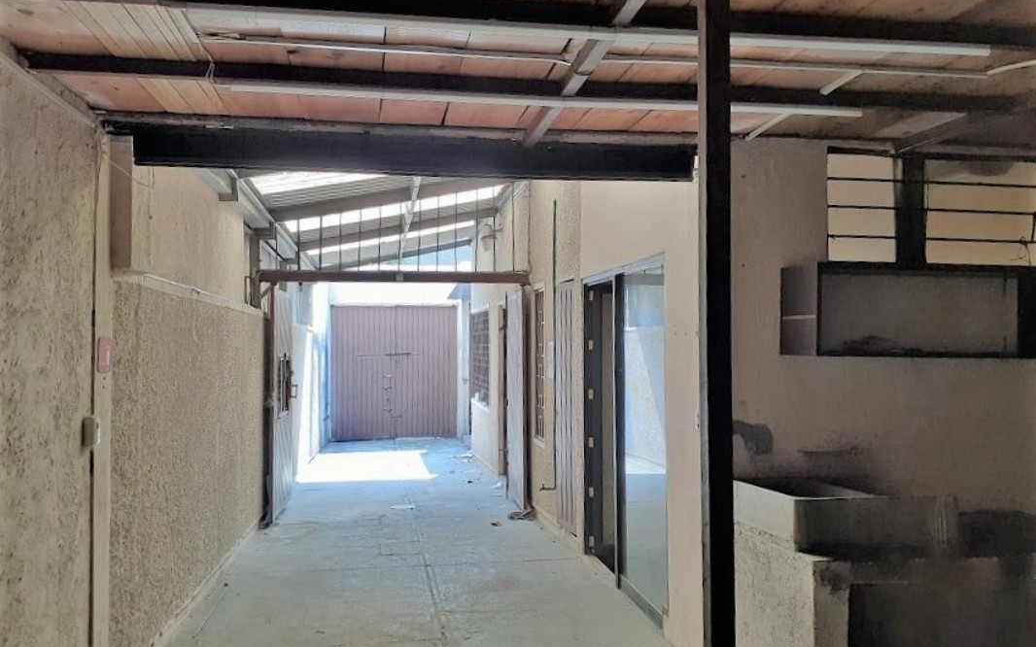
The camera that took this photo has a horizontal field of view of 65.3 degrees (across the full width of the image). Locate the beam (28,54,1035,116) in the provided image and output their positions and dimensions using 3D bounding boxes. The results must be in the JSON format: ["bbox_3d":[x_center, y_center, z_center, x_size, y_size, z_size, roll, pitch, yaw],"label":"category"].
[{"bbox_3d":[0.198,-0.926,3.182,3.920,0.075,0.060,0,-3,-9],"label":"beam"}]

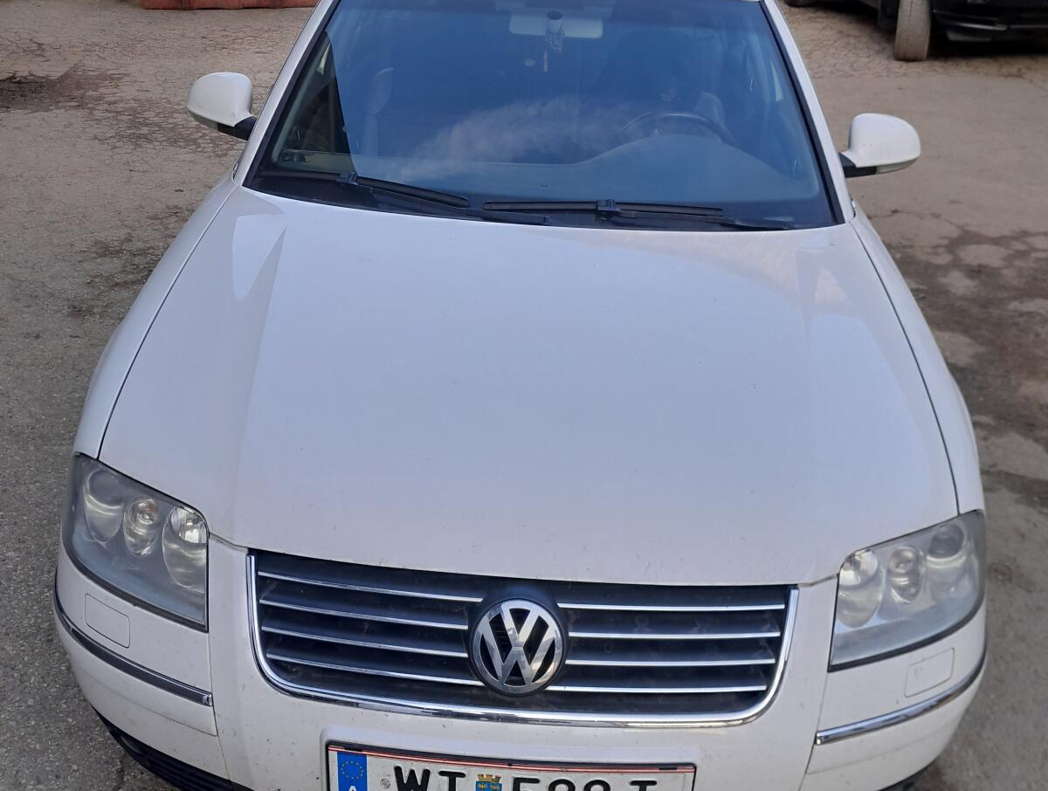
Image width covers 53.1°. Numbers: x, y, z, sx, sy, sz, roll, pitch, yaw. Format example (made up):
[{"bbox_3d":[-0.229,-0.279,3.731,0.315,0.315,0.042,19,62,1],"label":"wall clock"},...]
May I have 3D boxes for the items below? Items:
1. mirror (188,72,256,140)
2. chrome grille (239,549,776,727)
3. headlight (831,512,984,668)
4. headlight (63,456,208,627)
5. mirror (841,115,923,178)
[{"bbox_3d":[-0.787,-0.762,2.745,0.185,0.150,0.120,4,27,0],"label":"mirror"},{"bbox_3d":[-0.006,0.349,1.487,0.765,0.208,0.090,4,14,0],"label":"chrome grille"},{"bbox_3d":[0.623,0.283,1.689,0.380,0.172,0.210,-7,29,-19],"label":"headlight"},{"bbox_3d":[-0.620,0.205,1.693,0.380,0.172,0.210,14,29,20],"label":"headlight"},{"bbox_3d":[0.930,-0.652,2.741,0.215,0.148,0.120,4,27,0],"label":"mirror"}]

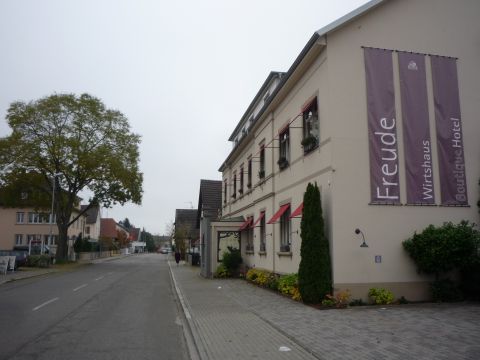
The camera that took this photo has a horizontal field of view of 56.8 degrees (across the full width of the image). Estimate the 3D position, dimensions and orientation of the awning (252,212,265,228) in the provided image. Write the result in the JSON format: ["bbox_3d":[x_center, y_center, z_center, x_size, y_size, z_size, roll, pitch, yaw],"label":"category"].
[{"bbox_3d":[0.921,2.100,23.186,0.620,0.820,1.150,2,-9,-10],"label":"awning"}]

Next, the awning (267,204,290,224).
[{"bbox_3d":[1.526,1.392,18.165,0.700,0.820,1.620,1,-9,-10],"label":"awning"}]

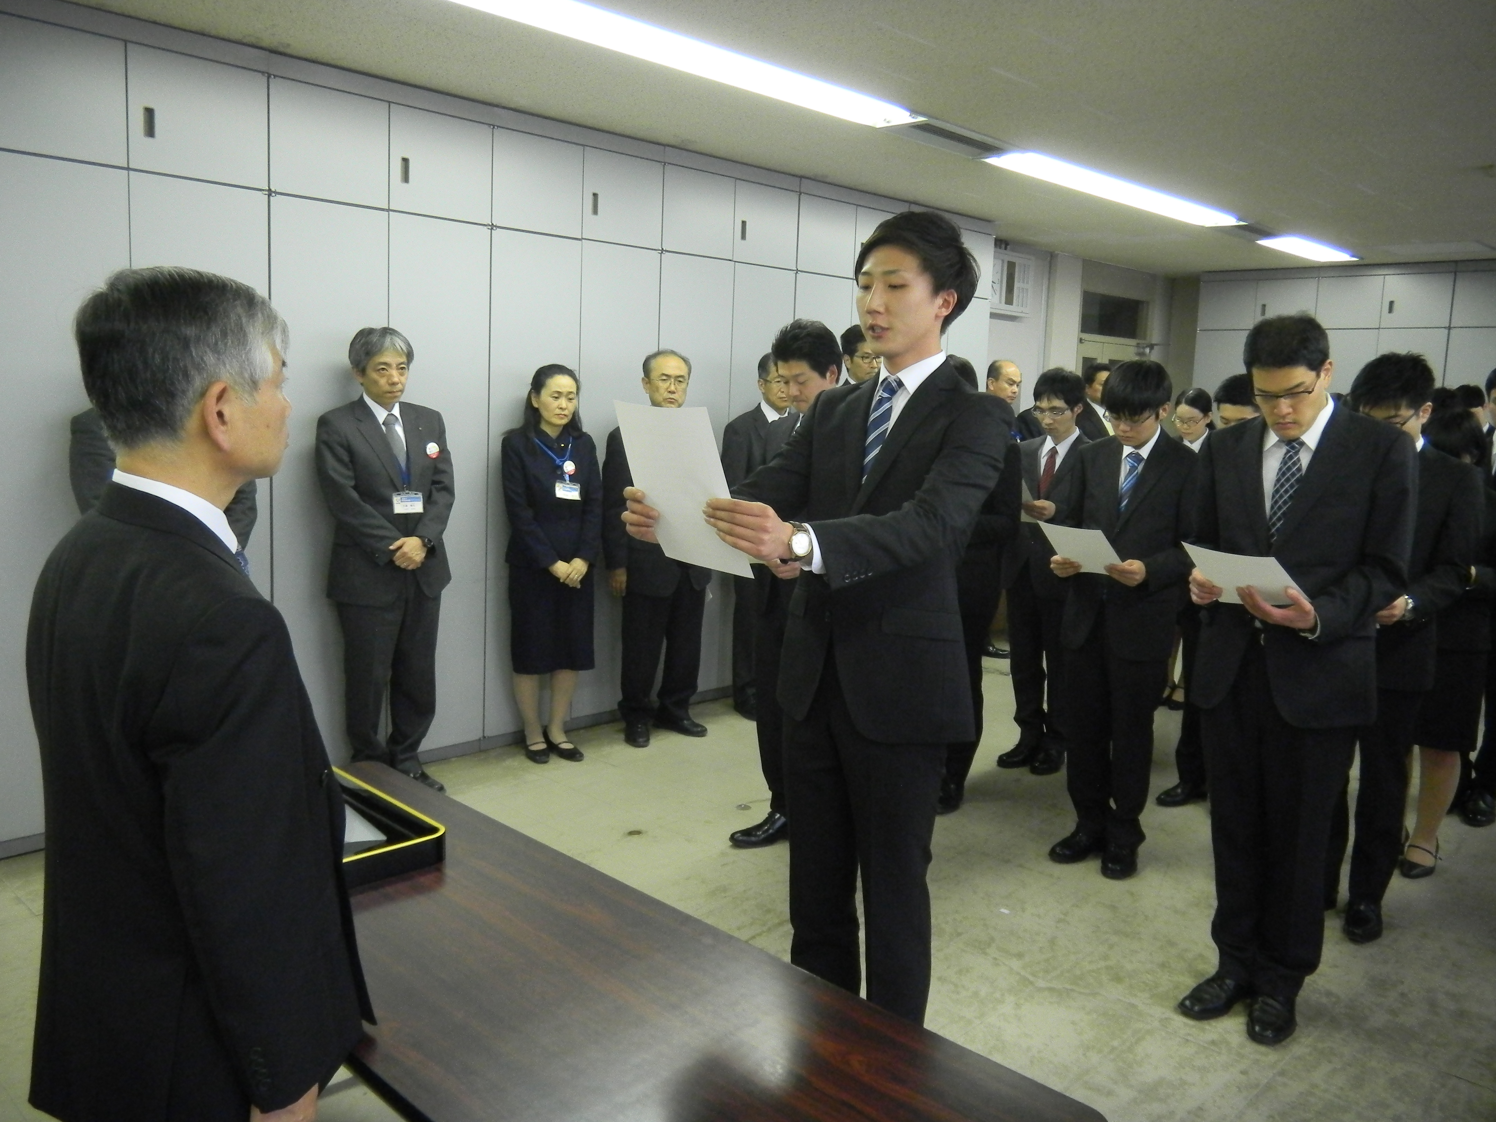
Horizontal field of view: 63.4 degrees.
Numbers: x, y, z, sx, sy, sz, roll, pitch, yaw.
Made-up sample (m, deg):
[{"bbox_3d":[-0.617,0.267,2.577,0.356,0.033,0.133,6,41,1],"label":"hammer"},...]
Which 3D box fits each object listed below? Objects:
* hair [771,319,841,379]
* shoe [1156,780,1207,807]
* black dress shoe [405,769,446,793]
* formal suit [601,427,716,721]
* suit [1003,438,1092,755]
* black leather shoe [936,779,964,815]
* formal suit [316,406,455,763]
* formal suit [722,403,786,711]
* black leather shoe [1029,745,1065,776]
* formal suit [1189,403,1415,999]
[{"bbox_3d":[0.195,-0.696,3.992,0.240,0.195,0.190,-21,22,-41],"label":"hair"},{"bbox_3d":[1.768,0.913,4.888,0.285,0.110,0.105,-2,9,-32],"label":"shoe"},{"bbox_3d":[-1.222,0.797,4.508,0.285,0.105,0.105,9,10,42],"label":"black dress shoe"},{"bbox_3d":[-0.360,0.038,5.308,0.520,1.400,0.310,-3,9,-36],"label":"formal suit"},{"bbox_3d":[1.250,0.141,5.045,0.500,1.390,0.370,9,10,43],"label":"suit"},{"bbox_3d":[0.765,0.895,4.683,0.105,0.110,0.285,9,10,37],"label":"black leather shoe"},{"bbox_3d":[-1.323,0.114,4.392,0.530,1.420,0.330,-5,10,-43],"label":"formal suit"},{"bbox_3d":[0.115,-0.024,5.854,0.500,1.470,0.320,-5,11,-42],"label":"formal suit"},{"bbox_3d":[1.270,0.815,5.088,0.105,0.105,0.285,7,9,34],"label":"black leather shoe"},{"bbox_3d":[1.356,0.386,3.078,0.540,1.550,0.400,10,11,41],"label":"formal suit"}]

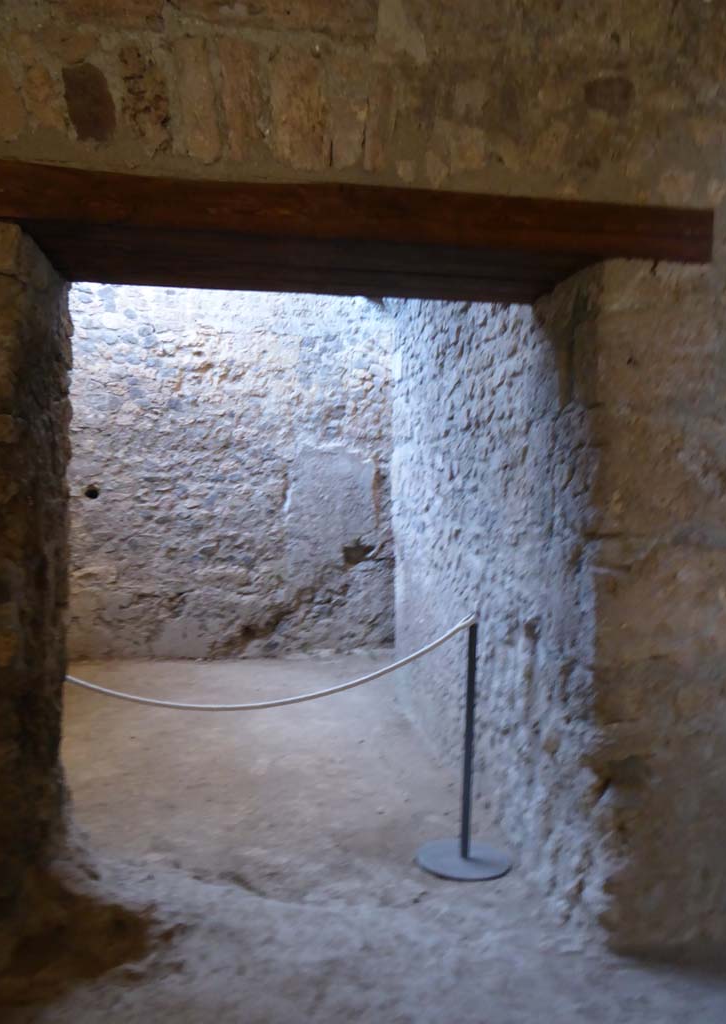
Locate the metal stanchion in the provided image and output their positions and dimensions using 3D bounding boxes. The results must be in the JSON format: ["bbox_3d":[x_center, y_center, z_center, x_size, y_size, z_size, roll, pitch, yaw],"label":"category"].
[{"bbox_3d":[0.419,0.913,3.075,0.376,0.957,0.376,3,-1,0],"label":"metal stanchion"}]

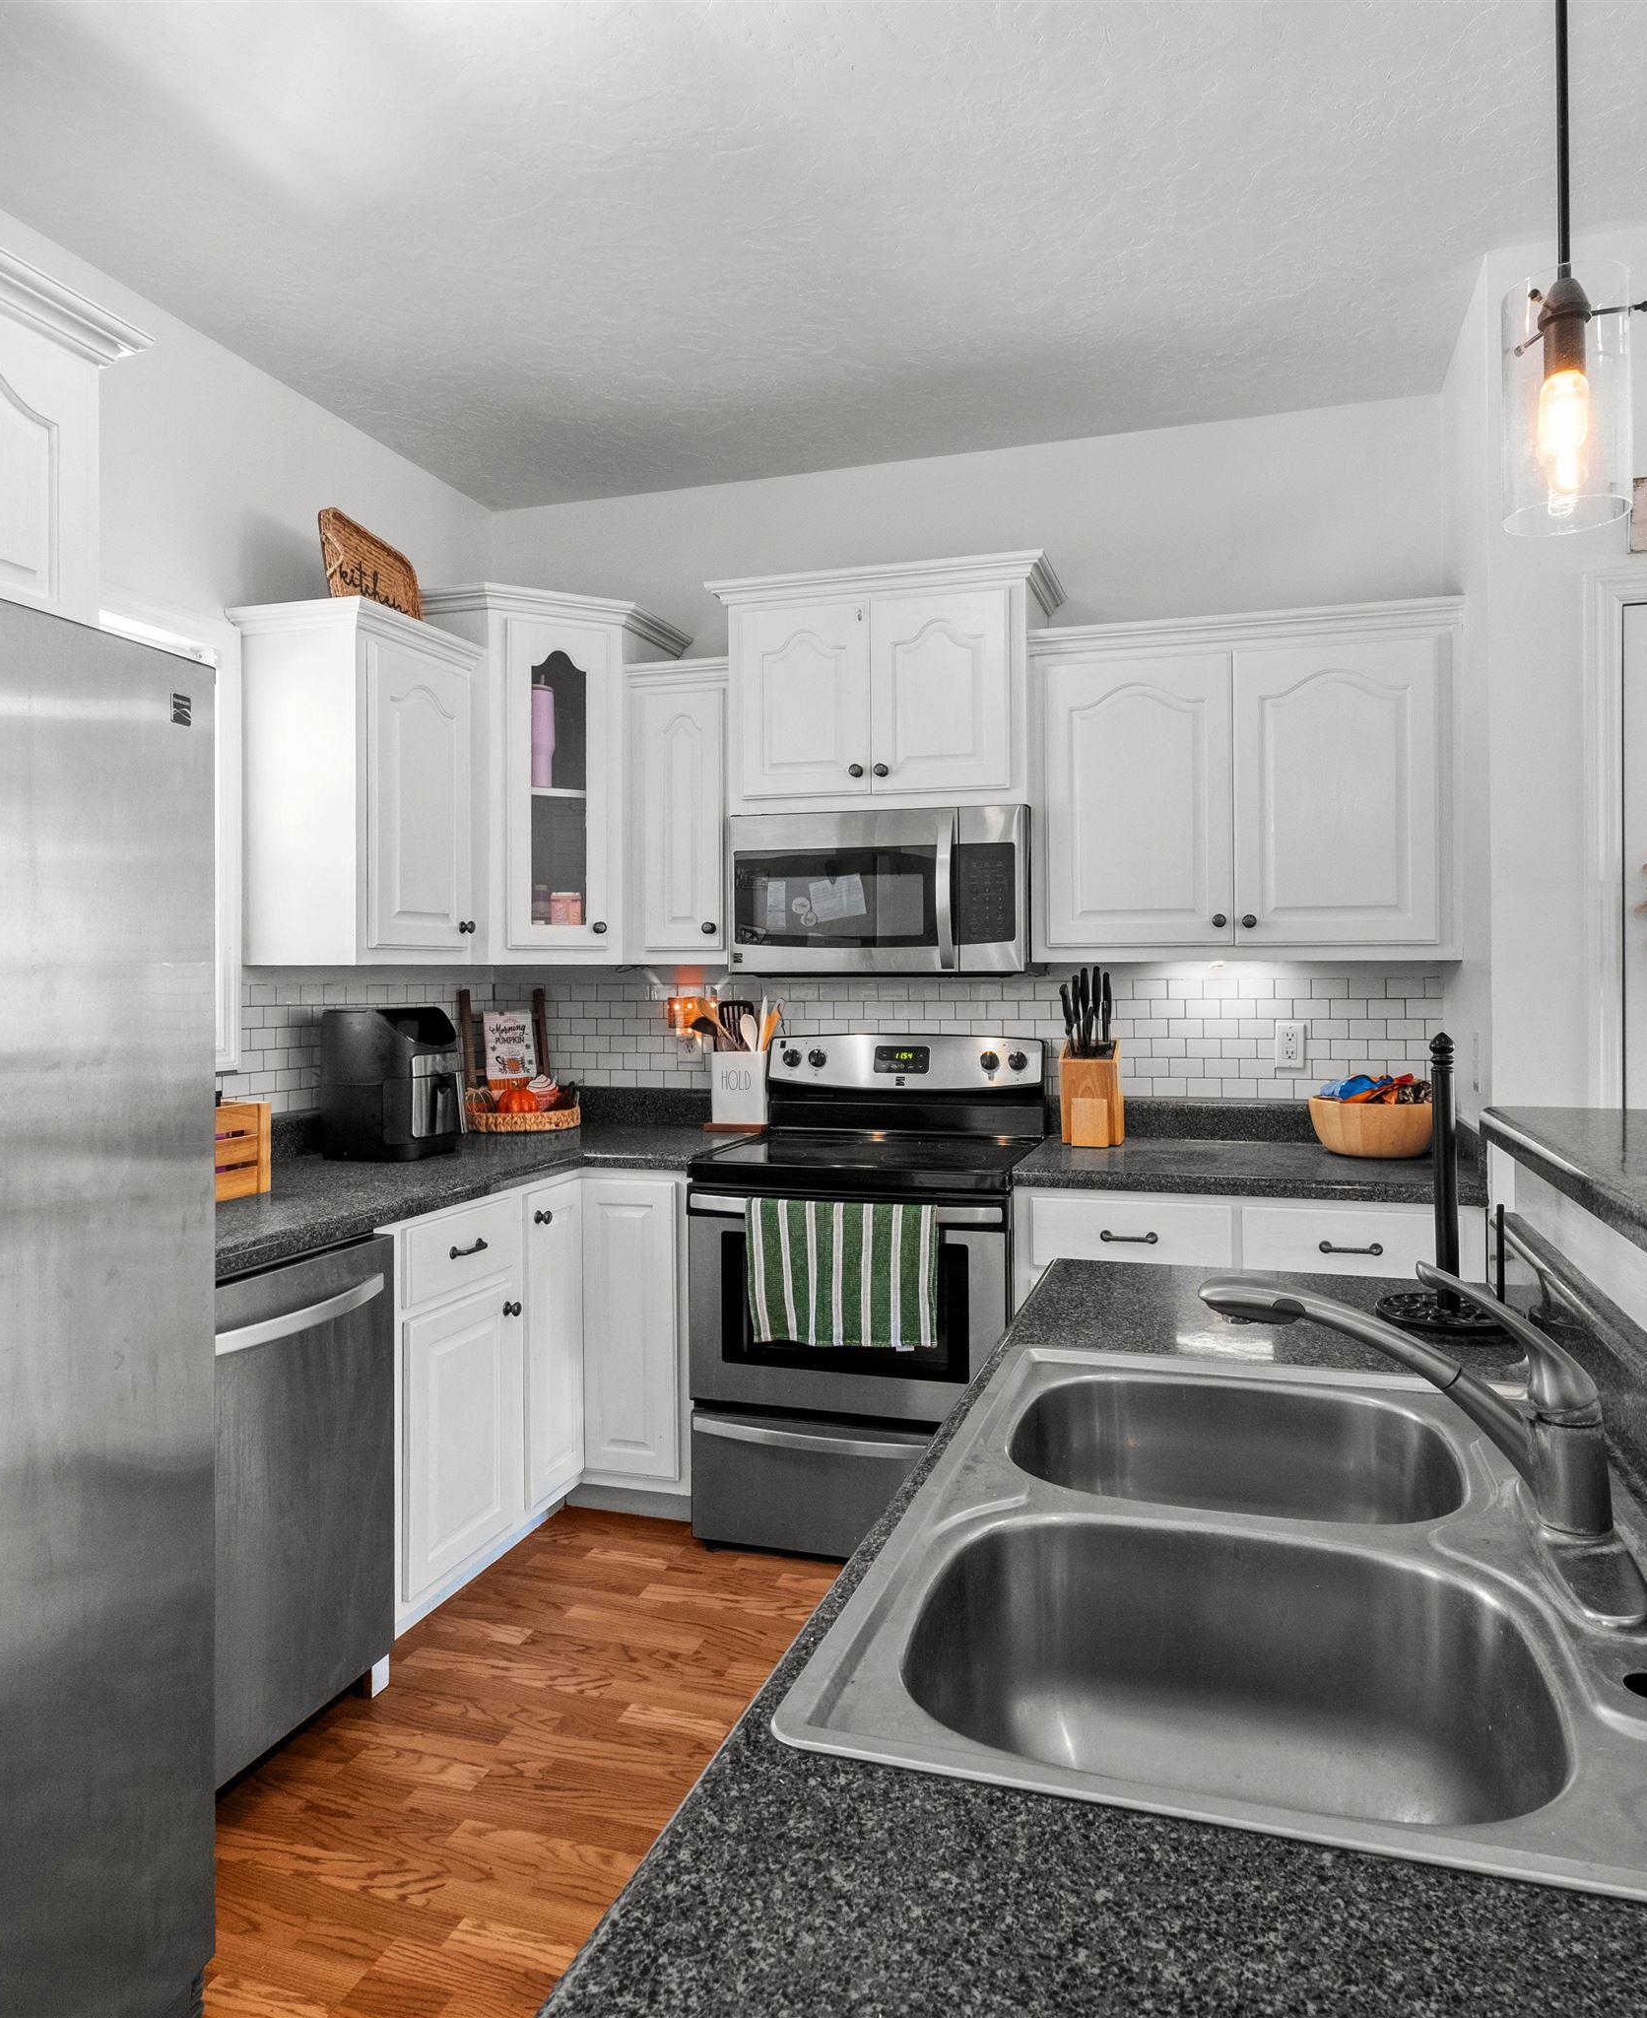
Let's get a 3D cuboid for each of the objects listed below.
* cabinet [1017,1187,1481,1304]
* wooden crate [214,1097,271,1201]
[{"bbox_3d":[0.959,0.833,2.936,0.925,0.880,0.620,0,1,17],"label":"cabinet"},{"bbox_3d":[-1.204,0.276,2.294,0.220,0.176,0.300,0,1,17],"label":"wooden crate"}]

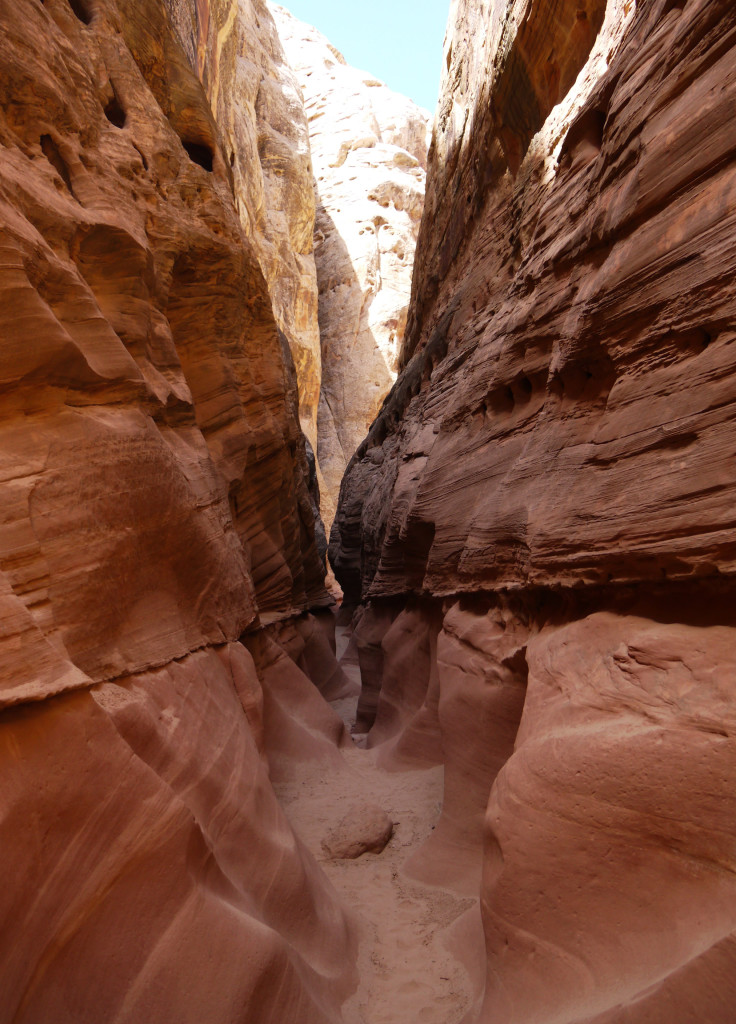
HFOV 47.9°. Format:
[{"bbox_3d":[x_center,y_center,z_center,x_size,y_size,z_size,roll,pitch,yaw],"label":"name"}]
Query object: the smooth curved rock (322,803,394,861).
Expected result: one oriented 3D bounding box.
[{"bbox_3d":[-0.058,1.760,4.600,0.375,0.175,0.345,1,-4,-20],"label":"smooth curved rock"}]

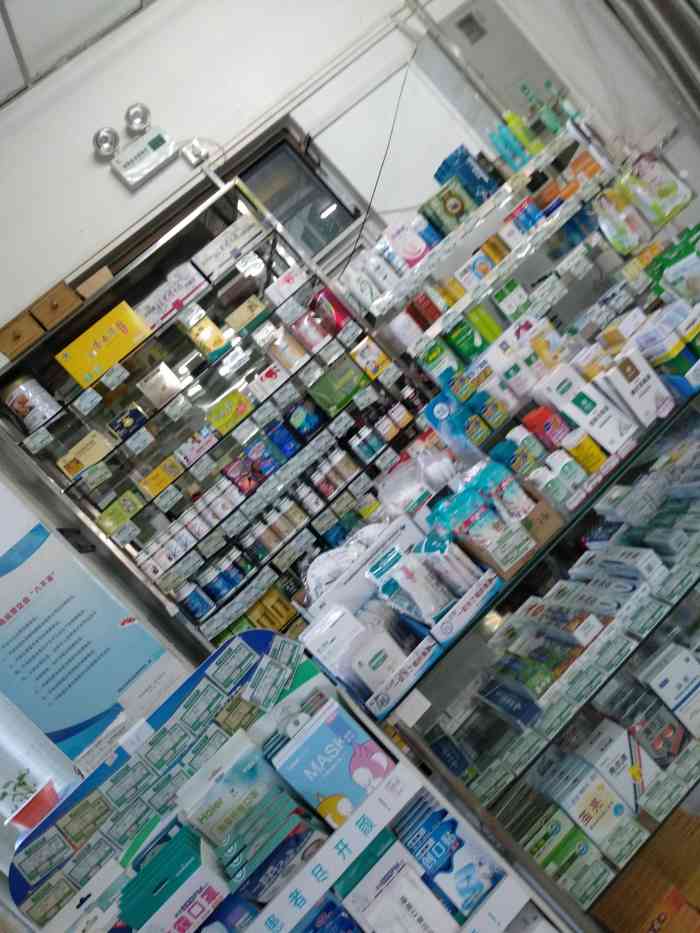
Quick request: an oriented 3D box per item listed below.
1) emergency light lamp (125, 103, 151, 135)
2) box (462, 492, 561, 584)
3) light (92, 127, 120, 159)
[{"bbox_3d":[-0.869,-1.421,2.866,0.100,0.100,0.080,-43,5,-11],"label":"emergency light lamp"},{"bbox_3d":[0.296,0.125,1.371,0.158,0.113,0.140,-43,5,-11],"label":"box"},{"bbox_3d":[-0.984,-1.308,2.834,0.100,0.100,0.080,-43,5,-11],"label":"light"}]

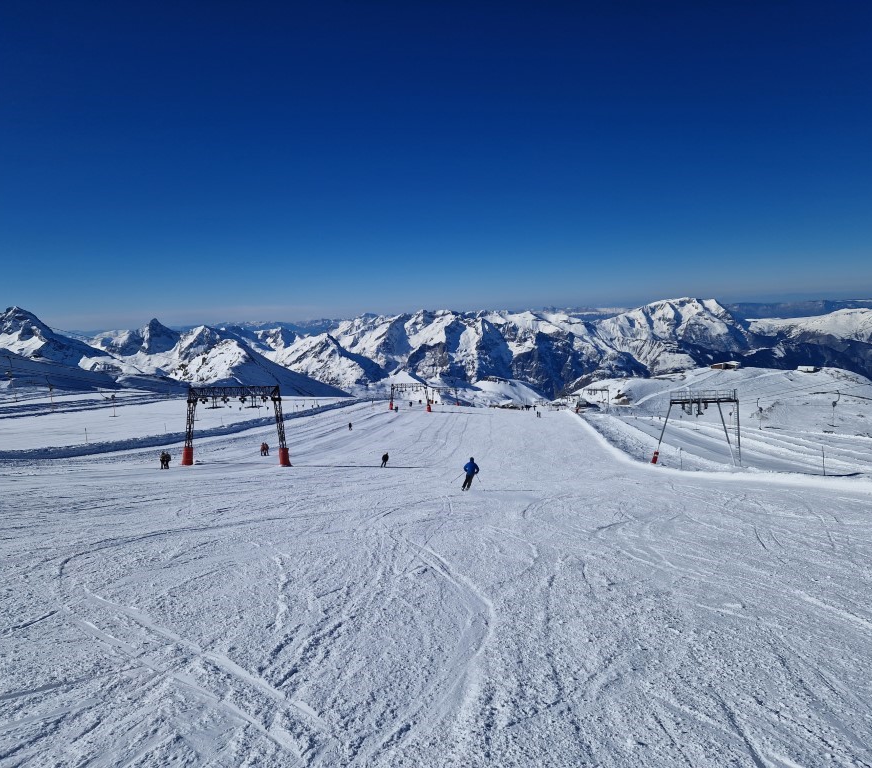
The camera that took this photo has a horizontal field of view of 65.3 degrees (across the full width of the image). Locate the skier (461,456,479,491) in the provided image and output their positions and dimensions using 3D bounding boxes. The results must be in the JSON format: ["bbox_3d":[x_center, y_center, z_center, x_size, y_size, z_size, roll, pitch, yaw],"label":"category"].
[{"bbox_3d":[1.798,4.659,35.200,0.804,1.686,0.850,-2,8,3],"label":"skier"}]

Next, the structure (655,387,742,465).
[{"bbox_3d":[33.570,5.737,88.000,10.633,9.992,2.000,-1,8,7],"label":"structure"}]

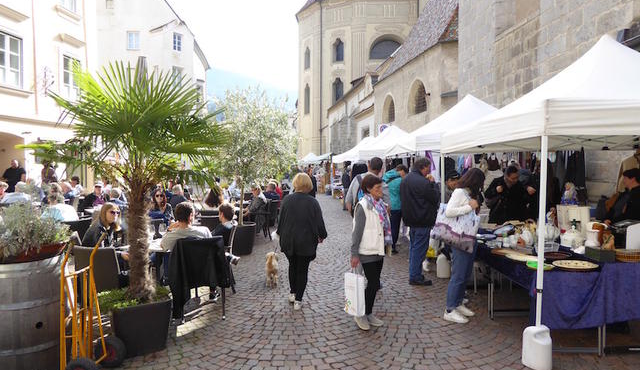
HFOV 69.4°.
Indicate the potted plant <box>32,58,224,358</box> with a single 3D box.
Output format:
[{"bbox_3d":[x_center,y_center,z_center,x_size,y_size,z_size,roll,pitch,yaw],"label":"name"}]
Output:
[{"bbox_3d":[-1.745,0.175,4.174,1.750,2.500,1.700,-1,2,-38],"label":"potted plant"}]

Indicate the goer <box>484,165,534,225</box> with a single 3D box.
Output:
[{"bbox_3d":[2.558,0.549,6.183,0.720,1.660,0.460,0,1,12],"label":"goer"}]

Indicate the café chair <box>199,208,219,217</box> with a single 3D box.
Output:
[{"bbox_3d":[-1.965,0.897,8.291,0.550,0.870,0.580,0,1,-6],"label":"café chair"}]

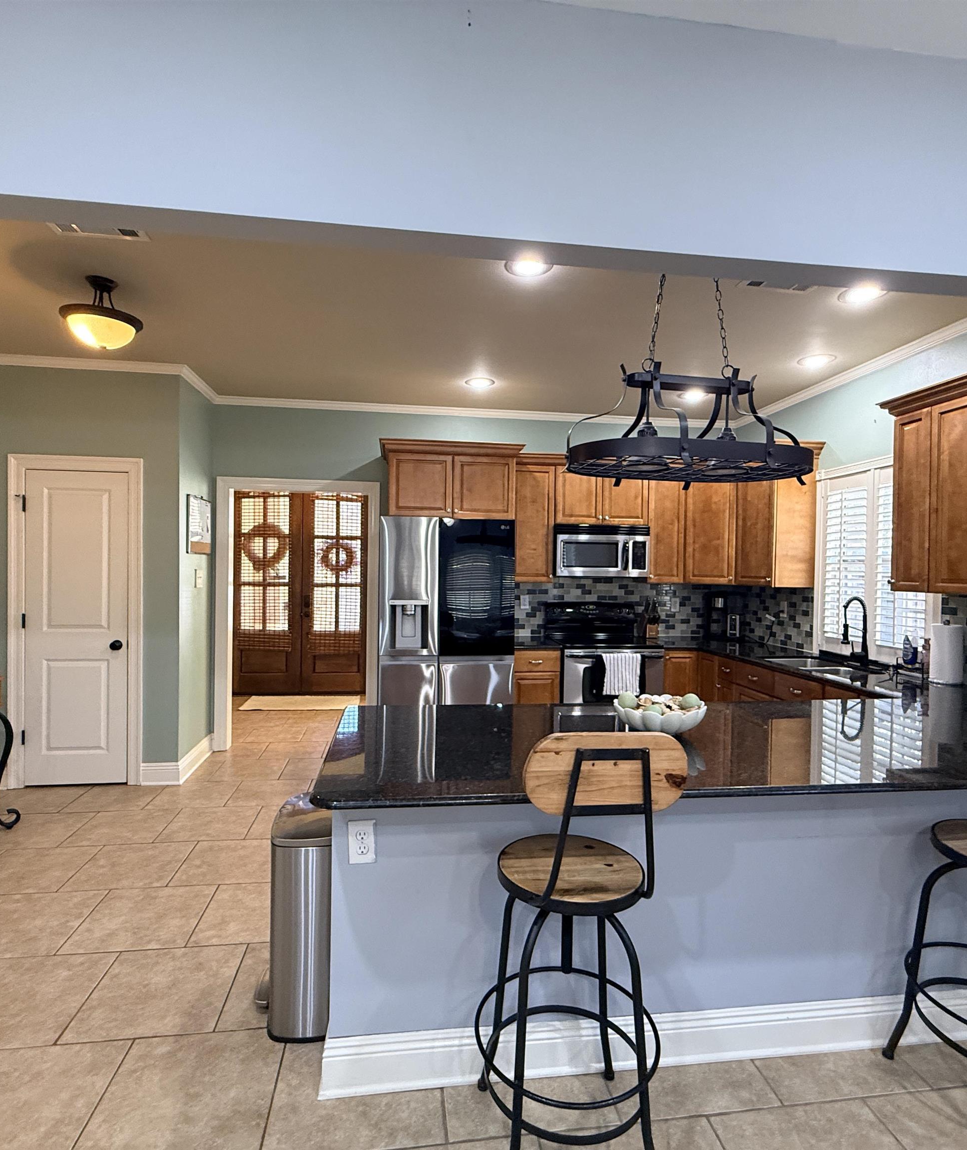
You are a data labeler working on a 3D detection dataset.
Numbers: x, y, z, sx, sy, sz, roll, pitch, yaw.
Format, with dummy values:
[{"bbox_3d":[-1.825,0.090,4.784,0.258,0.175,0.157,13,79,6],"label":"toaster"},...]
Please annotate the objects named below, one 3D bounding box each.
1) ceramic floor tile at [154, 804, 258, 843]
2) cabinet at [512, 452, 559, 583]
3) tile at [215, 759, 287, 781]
[{"bbox_3d":[-1.509,1.390,3.446,0.450,0.012,0.450,1,0,-8],"label":"ceramic floor tile"},{"bbox_3d":[0.361,-0.432,4.943,0.375,0.995,0.365,1,1,-8],"label":"cabinet"},{"bbox_3d":[-1.650,1.389,4.404,0.458,0.010,0.462,1,1,-8],"label":"tile"}]

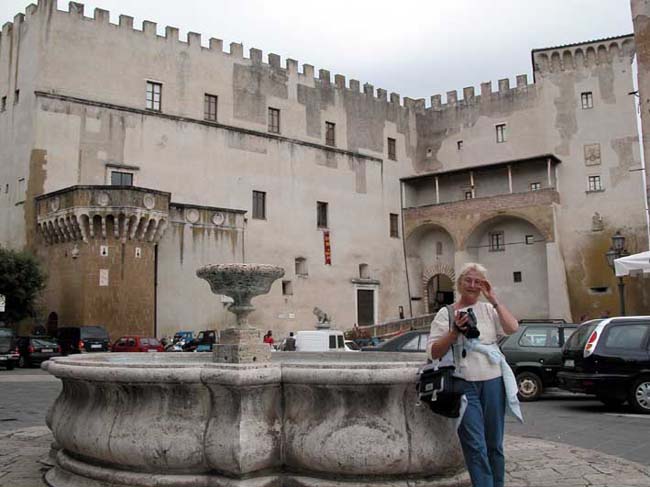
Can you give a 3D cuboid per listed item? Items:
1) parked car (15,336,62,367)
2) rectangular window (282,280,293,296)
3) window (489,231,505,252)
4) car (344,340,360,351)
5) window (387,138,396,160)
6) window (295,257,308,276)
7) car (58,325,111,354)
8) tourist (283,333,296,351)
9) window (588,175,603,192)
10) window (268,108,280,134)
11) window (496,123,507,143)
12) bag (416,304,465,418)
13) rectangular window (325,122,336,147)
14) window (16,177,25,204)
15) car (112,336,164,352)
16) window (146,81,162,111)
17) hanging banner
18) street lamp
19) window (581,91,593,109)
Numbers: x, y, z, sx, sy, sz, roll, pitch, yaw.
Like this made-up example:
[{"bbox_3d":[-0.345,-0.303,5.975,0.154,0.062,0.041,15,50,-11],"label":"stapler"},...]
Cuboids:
[{"bbox_3d":[-14.256,5.269,31.366,1.640,1.400,3.950,6,-10,-36],"label":"parked car"},{"bbox_3d":[-2.696,3.237,46.069,0.890,1.062,0.200,6,-10,-36],"label":"rectangular window"},{"bbox_3d":[13.783,-0.181,51.215,1.183,1.575,0.200,-6,-10,33],"label":"window"},{"bbox_3d":[1.073,5.996,34.899,3.900,1.400,1.620,-7,-10,38],"label":"car"},{"bbox_3d":[5.695,-8.014,54.413,0.895,1.921,0.200,6,-10,-35],"label":"window"},{"bbox_3d":[-1.831,1.729,47.577,1.051,1.302,0.300,6,-10,-35],"label":"window"},{"bbox_3d":[-13.489,5.601,35.500,1.720,1.870,4.400,6,-11,-38],"label":"car"},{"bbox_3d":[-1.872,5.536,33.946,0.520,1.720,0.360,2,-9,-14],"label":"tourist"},{"bbox_3d":[21.279,-4.692,50.112,1.008,1.320,0.200,-4,-9,24],"label":"window"},{"bbox_3d":[-3.844,-9.118,47.681,0.981,1.911,0.200,6,-10,-35],"label":"window"},{"bbox_3d":[15.004,-9.372,54.251,0.864,1.582,0.200,-6,-10,35],"label":"window"},{"bbox_3d":[0.780,0.795,4.300,0.240,0.735,0.180,-6,-10,33],"label":"bag"},{"bbox_3d":[0.426,-8.625,50.695,0.928,1.954,0.200,6,-10,-35],"label":"rectangular window"},{"bbox_3d":[-19.200,-3.328,40.267,1.272,1.688,0.200,-8,-11,41],"label":"window"},{"bbox_3d":[-10.535,5.862,35.299,1.580,1.400,3.700,8,-11,-43],"label":"car"},{"bbox_3d":[-11.959,-10.319,44.723,1.121,2.001,0.200,5,-10,-34],"label":"window"},{"bbox_3d":[0.292,0.325,48.584,0.420,2.545,0.100,6,-10,-36],"label":"hanging banner"},{"bbox_3d":[9.899,2.018,21.142,0.800,4.896,0.750,-3,-9,20],"label":"street lamp"},{"bbox_3d":[20.026,-10.854,48.675,0.761,1.284,0.200,-4,-9,26],"label":"window"}]

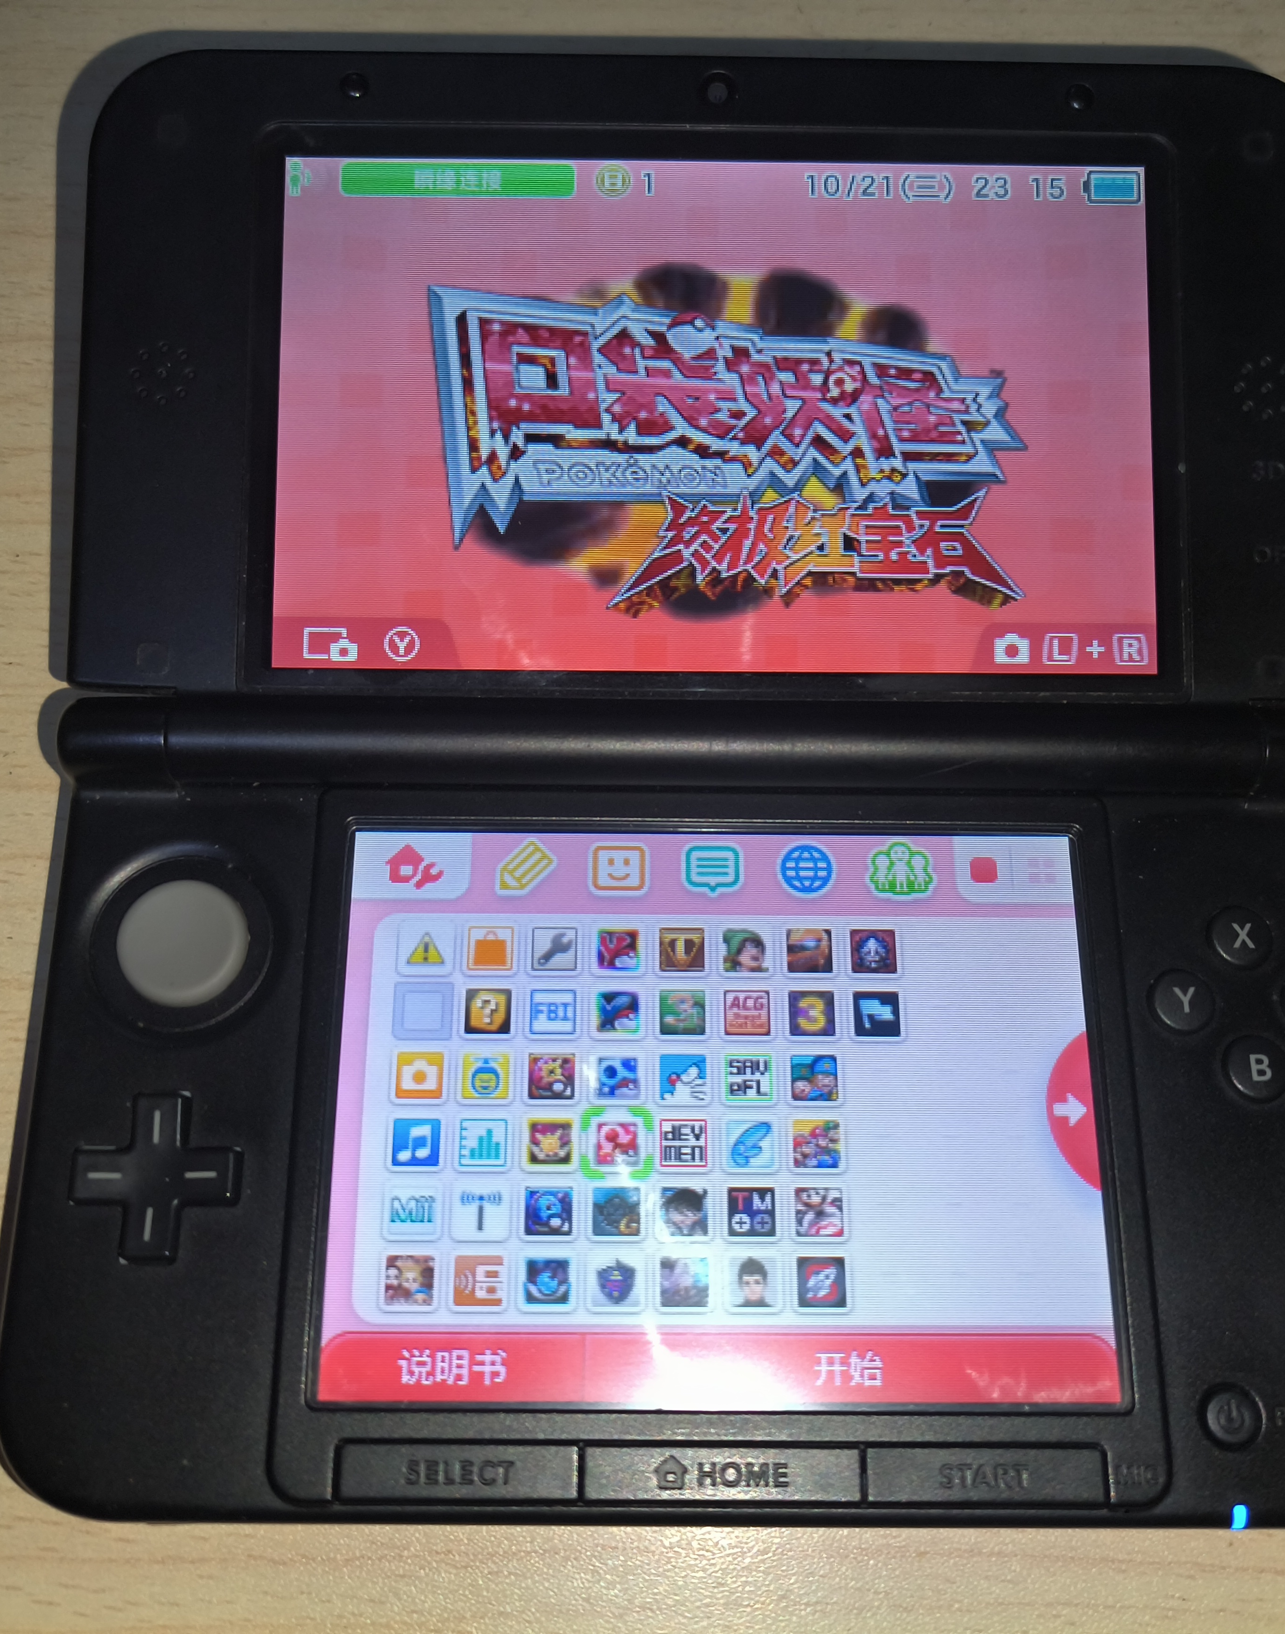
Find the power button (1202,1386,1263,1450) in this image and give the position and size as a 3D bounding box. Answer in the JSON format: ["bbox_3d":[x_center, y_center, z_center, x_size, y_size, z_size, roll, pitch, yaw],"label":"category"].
[{"bbox_3d":[0.062,0.064,0.153,0.006,0.002,0.006,0,72,-1],"label":"power button"}]

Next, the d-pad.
[{"bbox_3d":[-0.053,0.039,0.158,0.018,0.003,0.018,0,72,-1],"label":"d-pad"}]

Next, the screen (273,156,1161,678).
[{"bbox_3d":[0.009,-0.049,0.177,0.106,0.003,0.064,0,85,-1],"label":"screen"}]

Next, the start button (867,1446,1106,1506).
[{"bbox_3d":[0.036,0.069,0.151,0.025,0.002,0.006,0,72,-1],"label":"start button"}]

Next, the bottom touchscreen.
[{"bbox_3d":[0.008,0.032,0.164,0.085,0.003,0.063,0,72,-1],"label":"bottom touchscreen"}]

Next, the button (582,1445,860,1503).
[{"bbox_3d":[0.008,0.068,0.150,0.029,0.002,0.005,0,72,-1],"label":"button"}]

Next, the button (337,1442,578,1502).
[{"bbox_3d":[-0.019,0.068,0.150,0.025,0.002,0.006,0,72,-1],"label":"button"}]

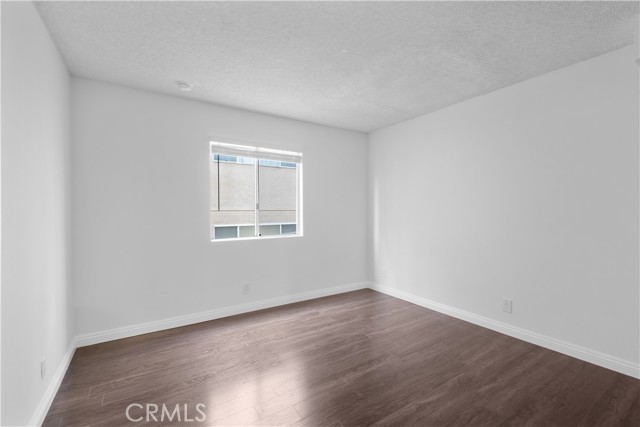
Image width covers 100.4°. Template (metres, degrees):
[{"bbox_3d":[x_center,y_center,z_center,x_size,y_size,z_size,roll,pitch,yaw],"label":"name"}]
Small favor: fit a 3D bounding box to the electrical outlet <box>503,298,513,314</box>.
[{"bbox_3d":[1.847,0.911,2.625,0.011,0.126,0.079,-1,1,-33],"label":"electrical outlet"}]

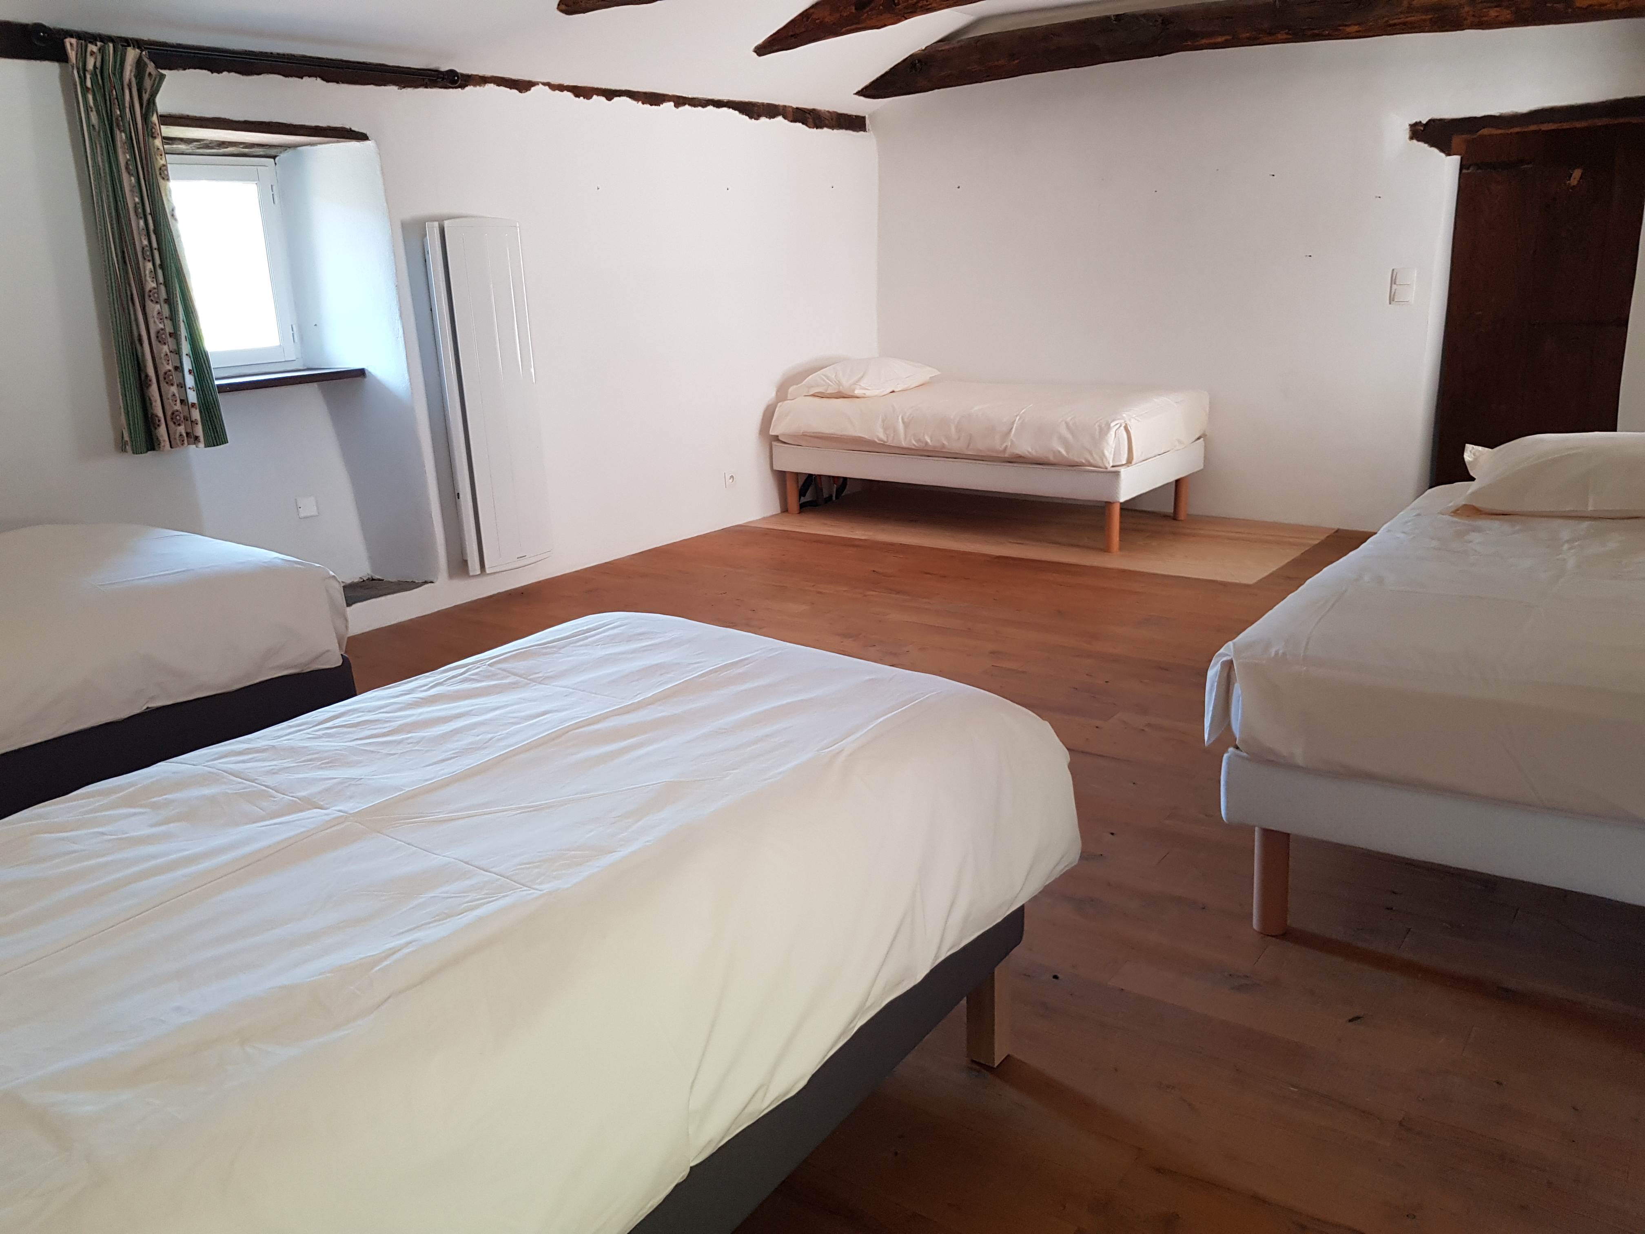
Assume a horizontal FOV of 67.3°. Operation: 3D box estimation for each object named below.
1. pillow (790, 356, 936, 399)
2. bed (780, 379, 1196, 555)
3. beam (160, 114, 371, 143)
[{"bbox_3d":[0.206,-1.244,6.386,0.470,0.160,0.740,10,20,36],"label":"pillow"},{"bbox_3d":[0.780,-0.794,6.094,1.925,0.602,0.930,10,20,36],"label":"bed"},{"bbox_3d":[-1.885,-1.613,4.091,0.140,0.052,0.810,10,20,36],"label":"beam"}]

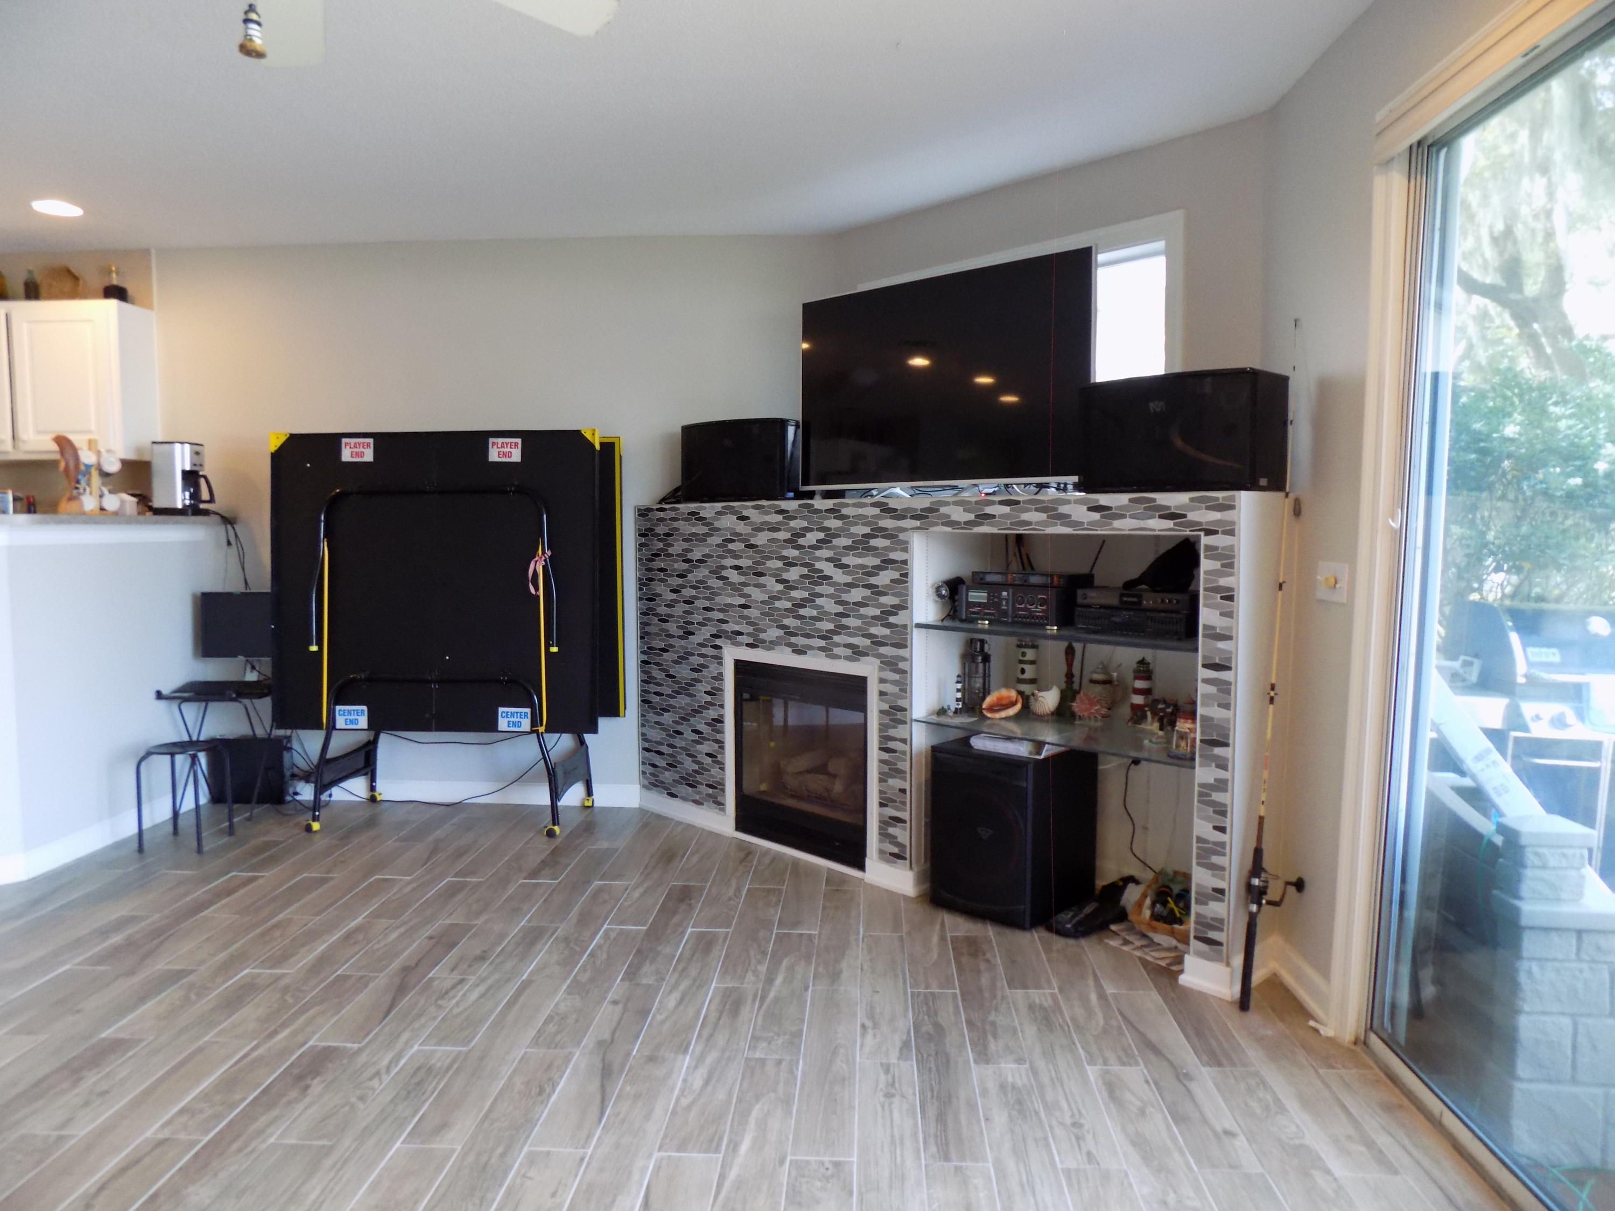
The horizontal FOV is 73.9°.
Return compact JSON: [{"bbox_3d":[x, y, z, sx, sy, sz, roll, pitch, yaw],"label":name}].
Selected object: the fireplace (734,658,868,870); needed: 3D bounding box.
[{"bbox_3d":[0.047,0.658,4.727,0.278,0.814,0.834,-4,6,-44],"label":"fireplace"}]

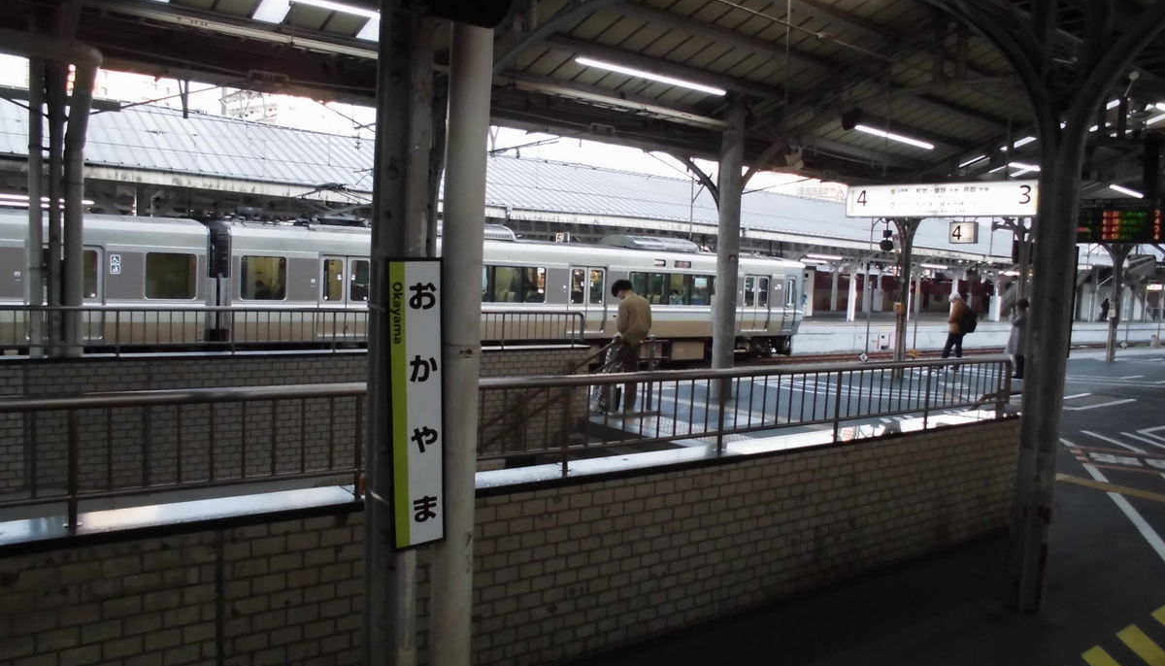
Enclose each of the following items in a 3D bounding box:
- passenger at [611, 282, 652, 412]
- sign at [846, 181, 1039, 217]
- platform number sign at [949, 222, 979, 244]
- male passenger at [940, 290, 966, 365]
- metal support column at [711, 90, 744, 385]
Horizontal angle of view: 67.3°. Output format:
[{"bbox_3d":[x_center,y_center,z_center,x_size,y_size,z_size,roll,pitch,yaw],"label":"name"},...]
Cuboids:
[{"bbox_3d":[0.621,0.149,11.145,0.360,1.646,0.460,6,5,40],"label":"passenger"},{"bbox_3d":[4.057,-1.506,9.963,0.180,0.365,2.190,-1,6,-43],"label":"sign"},{"bbox_3d":[6.835,-1.779,15.657,0.200,0.380,0.440,-1,5,-38],"label":"platform number sign"},{"bbox_3d":[7.712,-0.028,18.266,0.500,1.647,0.500,4,4,25],"label":"male passenger"},{"bbox_3d":[2.102,-1.193,12.448,0.300,4.274,0.300,-1,5,-38],"label":"metal support column"}]

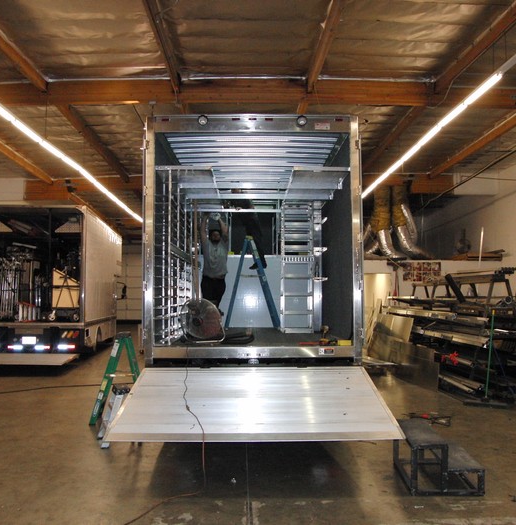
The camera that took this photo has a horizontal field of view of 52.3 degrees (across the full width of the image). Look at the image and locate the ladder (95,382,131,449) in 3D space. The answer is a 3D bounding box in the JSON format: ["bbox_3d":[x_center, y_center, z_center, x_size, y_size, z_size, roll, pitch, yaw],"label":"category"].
[{"bbox_3d":[-1.551,1.731,6.026,0.430,0.626,0.450,1,-4,-24],"label":"ladder"}]

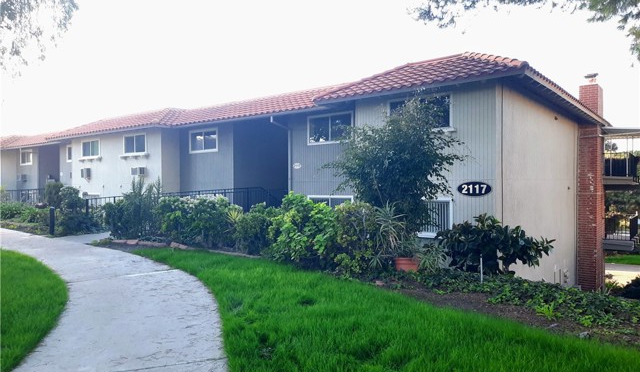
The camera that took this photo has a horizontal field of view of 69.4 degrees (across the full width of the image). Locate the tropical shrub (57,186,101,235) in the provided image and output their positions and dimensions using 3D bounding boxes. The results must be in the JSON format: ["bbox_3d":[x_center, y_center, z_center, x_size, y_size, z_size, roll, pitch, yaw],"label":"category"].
[{"bbox_3d":[-7.576,0.769,14.500,1.353,1.476,1.285,0,1,-28],"label":"tropical shrub"}]

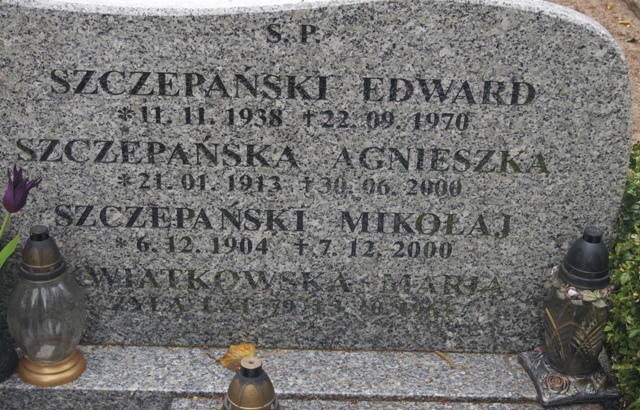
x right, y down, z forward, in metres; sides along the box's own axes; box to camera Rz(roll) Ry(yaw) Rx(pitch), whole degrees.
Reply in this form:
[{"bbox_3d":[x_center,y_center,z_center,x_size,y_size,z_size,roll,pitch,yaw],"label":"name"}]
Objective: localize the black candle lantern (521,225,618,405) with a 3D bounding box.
[{"bbox_3d":[0.442,0.172,1.810,0.138,0.300,0.138,-4,29,-9],"label":"black candle lantern"}]

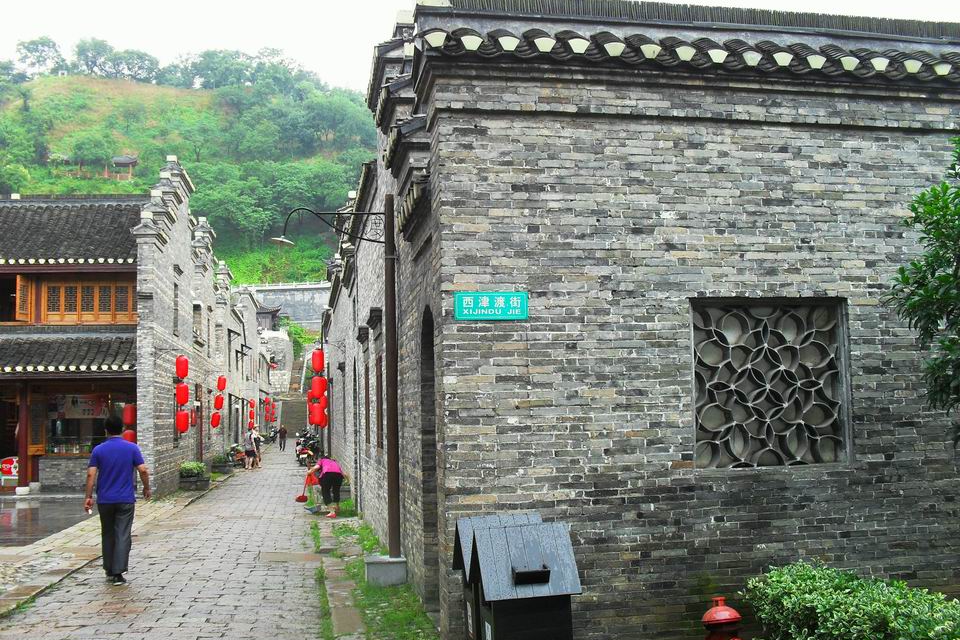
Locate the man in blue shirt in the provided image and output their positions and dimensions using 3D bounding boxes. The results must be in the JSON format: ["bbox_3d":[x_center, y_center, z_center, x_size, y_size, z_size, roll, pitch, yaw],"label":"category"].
[{"bbox_3d":[-3.730,1.839,10.000,0.620,1.680,0.450,0,-5,-13],"label":"man in blue shirt"}]

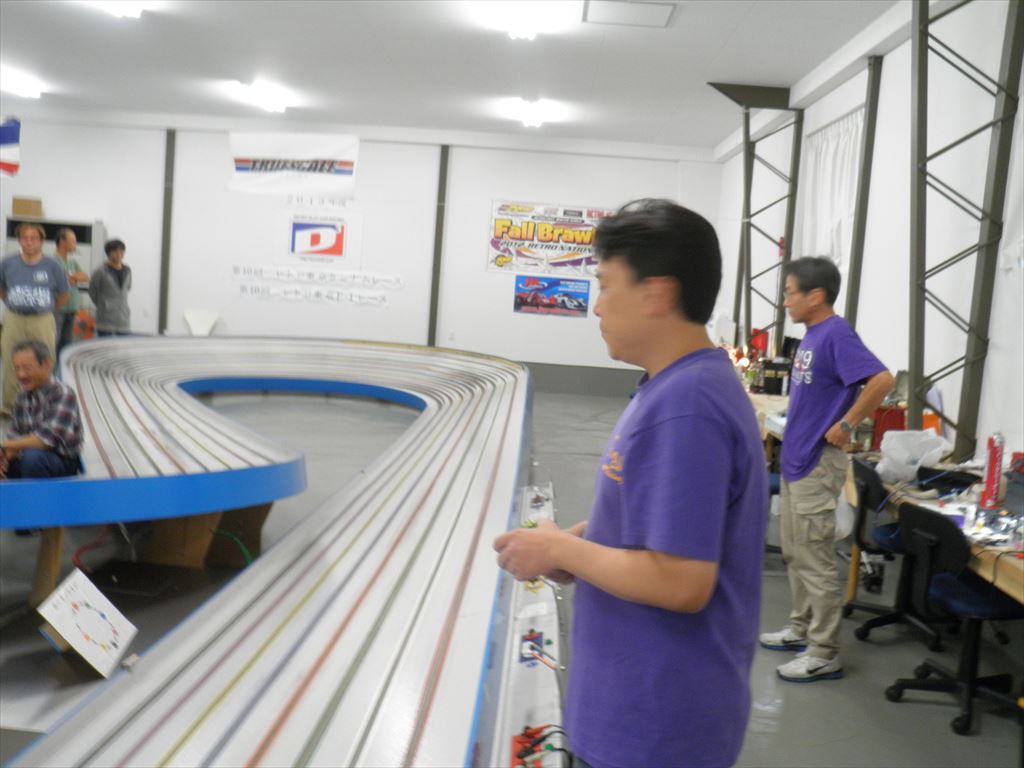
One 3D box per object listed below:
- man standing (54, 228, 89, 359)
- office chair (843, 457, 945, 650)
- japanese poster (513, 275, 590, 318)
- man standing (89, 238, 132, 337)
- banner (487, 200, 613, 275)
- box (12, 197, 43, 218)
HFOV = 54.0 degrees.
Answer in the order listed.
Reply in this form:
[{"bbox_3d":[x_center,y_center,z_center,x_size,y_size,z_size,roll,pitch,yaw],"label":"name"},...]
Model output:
[{"bbox_3d":[-4.555,-0.688,10.250,0.420,1.770,0.520,6,5,21],"label":"man standing"},{"bbox_3d":[1.901,0.793,4.802,0.580,0.810,0.570,3,5,-5],"label":"office chair"},{"bbox_3d":[0.638,-1.383,15.961,1.170,0.585,0.020,4,5,1],"label":"japanese poster"},{"bbox_3d":[-4.179,-0.616,10.451,0.350,1.760,0.520,8,6,40],"label":"man standing"},{"bbox_3d":[0.724,-2.260,15.886,2.150,1.102,0.030,4,5,1],"label":"banner"},{"bbox_3d":[-7.100,-2.597,14.747,0.440,0.310,0.350,4,5,1],"label":"box"}]

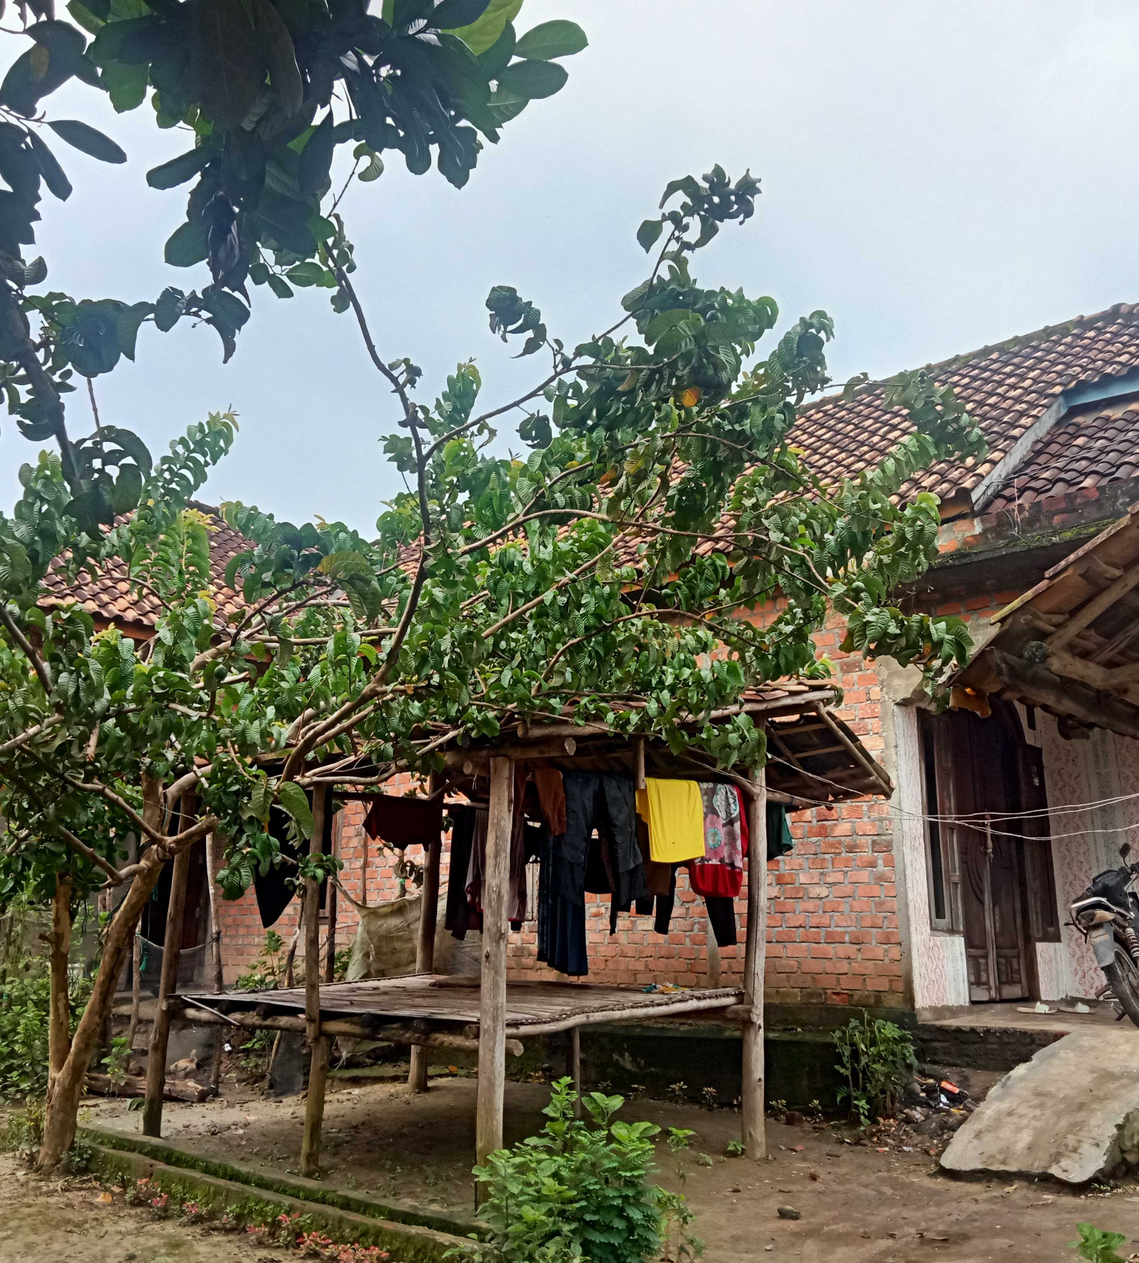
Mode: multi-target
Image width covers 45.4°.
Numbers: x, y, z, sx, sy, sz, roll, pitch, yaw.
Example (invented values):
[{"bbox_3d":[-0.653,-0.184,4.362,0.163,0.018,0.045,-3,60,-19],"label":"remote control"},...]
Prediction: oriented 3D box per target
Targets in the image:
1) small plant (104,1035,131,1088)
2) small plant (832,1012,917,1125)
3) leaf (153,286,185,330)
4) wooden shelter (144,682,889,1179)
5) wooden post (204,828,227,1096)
[{"bbox_3d":[-3.588,3.416,10.800,0.220,0.420,0.220,4,-13,-17],"label":"small plant"},{"bbox_3d":[1.872,2.688,8.370,0.510,0.650,0.430,-3,-13,12],"label":"small plant"},{"bbox_3d":[-1.057,-0.855,3.600,0.080,0.105,0.050,4,-13,-17],"label":"leaf"},{"bbox_3d":[-0.635,1.893,8.810,4.523,2.803,2.871,-12,-17,43],"label":"wooden shelter"},{"bbox_3d":[-2.255,2.117,8.648,0.085,1.720,0.085,2,-14,-25],"label":"wooden post"}]

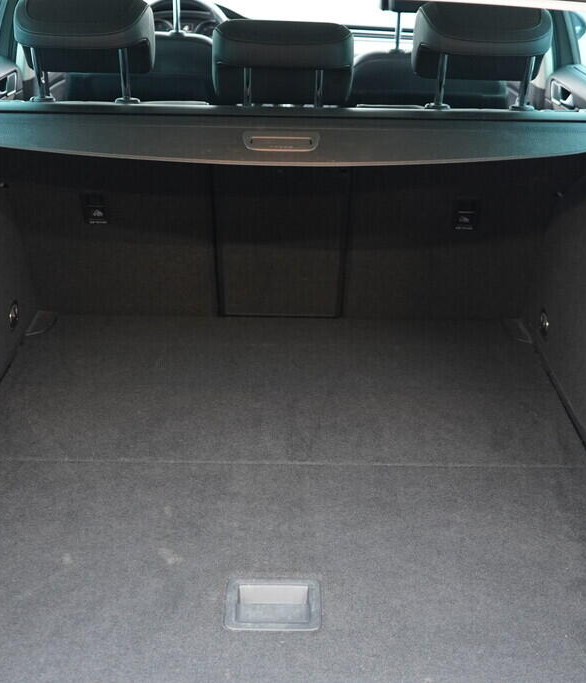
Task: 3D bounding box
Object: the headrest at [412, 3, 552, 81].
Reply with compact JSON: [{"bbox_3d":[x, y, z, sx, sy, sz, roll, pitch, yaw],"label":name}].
[{"bbox_3d":[0.318,-0.508,1.719,0.238,0.148,0.118,1,40,0],"label":"headrest"}]

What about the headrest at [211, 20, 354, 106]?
[{"bbox_3d":[-0.017,-0.474,1.748,0.240,0.150,0.115,1,40,0],"label":"headrest"}]

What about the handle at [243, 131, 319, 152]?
[{"bbox_3d":[-0.018,-0.314,1.607,0.118,0.020,0.053,1,46,0],"label":"handle"}]

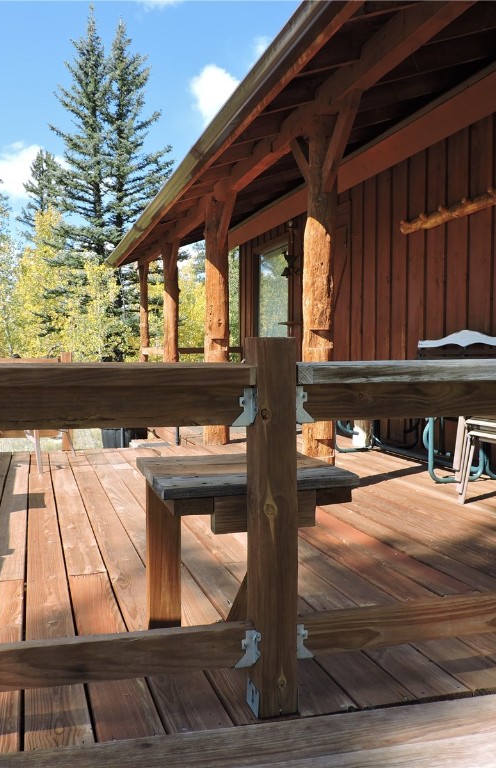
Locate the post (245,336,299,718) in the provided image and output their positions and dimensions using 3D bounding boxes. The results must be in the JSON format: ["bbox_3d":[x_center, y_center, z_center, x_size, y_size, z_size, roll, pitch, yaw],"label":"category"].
[{"bbox_3d":[0.051,0.312,1.581,0.089,0.830,0.089,-1,2,-17],"label":"post"}]

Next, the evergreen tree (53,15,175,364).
[{"bbox_3d":[-5.206,-6.867,26.790,4.750,14.640,4.750,0,2,-11],"label":"evergreen tree"}]

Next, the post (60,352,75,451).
[{"bbox_3d":[-1.541,0.152,6.052,0.089,0.830,0.089,-1,2,-17],"label":"post"}]

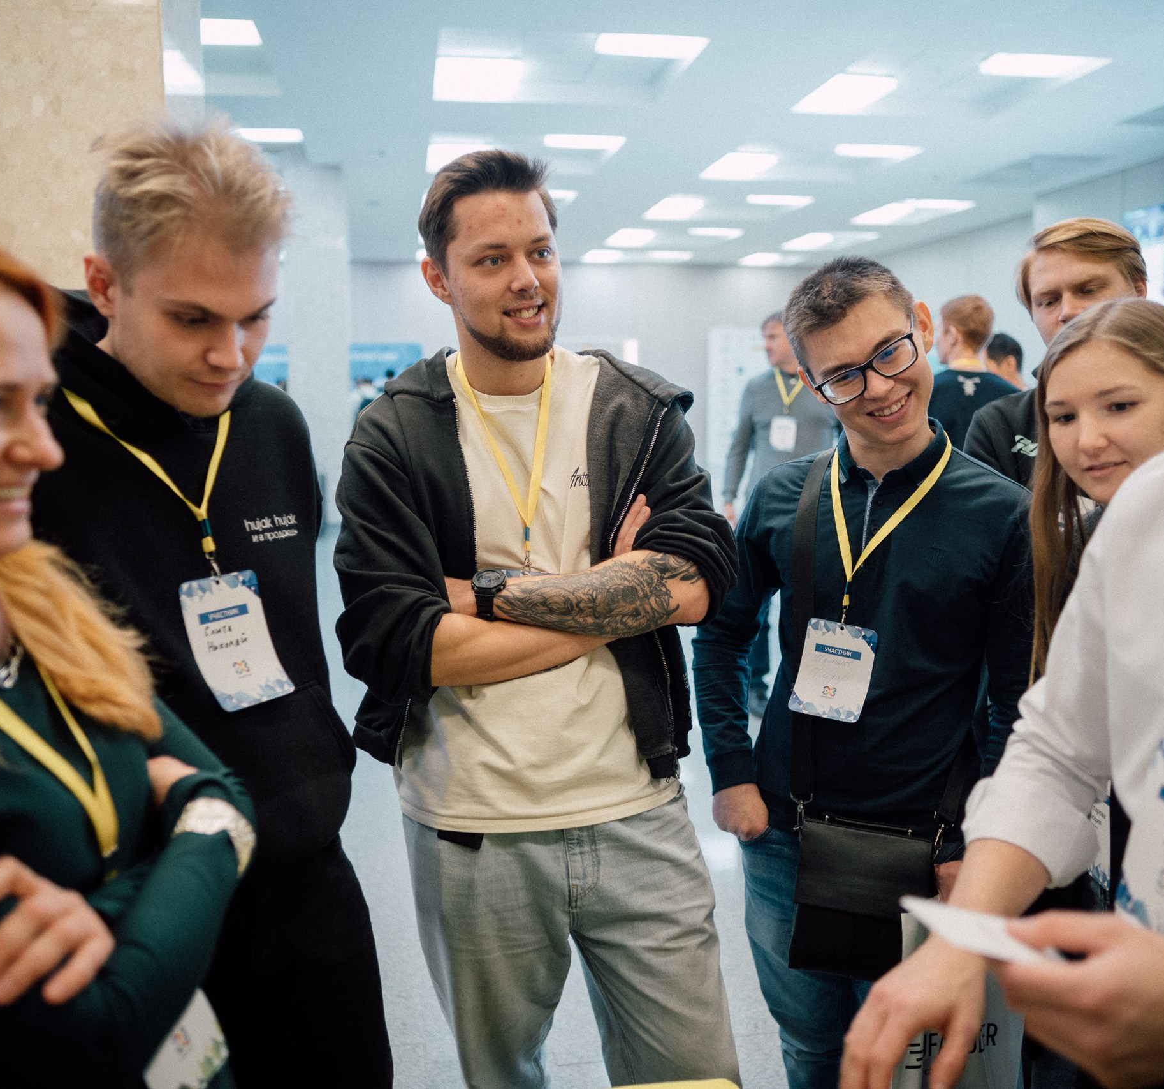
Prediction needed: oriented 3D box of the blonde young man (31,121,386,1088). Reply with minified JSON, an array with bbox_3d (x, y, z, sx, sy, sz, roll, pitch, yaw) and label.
[{"bbox_3d":[-0.455,0.442,1.297,0.350,1.800,0.510,6,10,37],"label":"blonde young man"}]

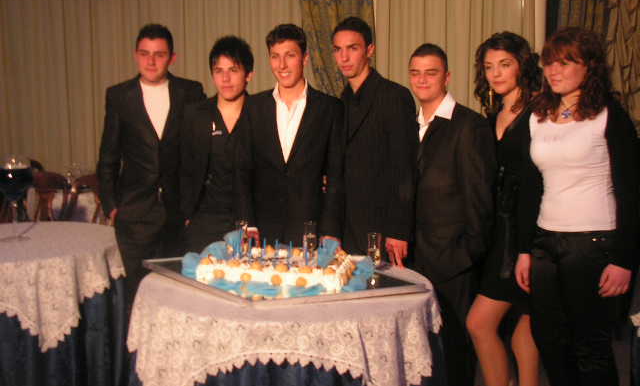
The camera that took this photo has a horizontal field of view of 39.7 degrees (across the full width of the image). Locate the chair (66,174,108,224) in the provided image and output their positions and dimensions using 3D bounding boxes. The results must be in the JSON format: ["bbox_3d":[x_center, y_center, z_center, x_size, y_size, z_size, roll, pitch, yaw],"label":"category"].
[{"bbox_3d":[-1.510,0.315,5.841,0.420,0.910,0.460,0,8,0],"label":"chair"}]

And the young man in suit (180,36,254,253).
[{"bbox_3d":[-0.434,0.150,4.034,0.490,1.710,0.310,-1,8,-5],"label":"young man in suit"}]

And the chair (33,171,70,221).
[{"bbox_3d":[-1.800,0.310,5.840,0.420,0.920,0.460,0,8,0],"label":"chair"}]

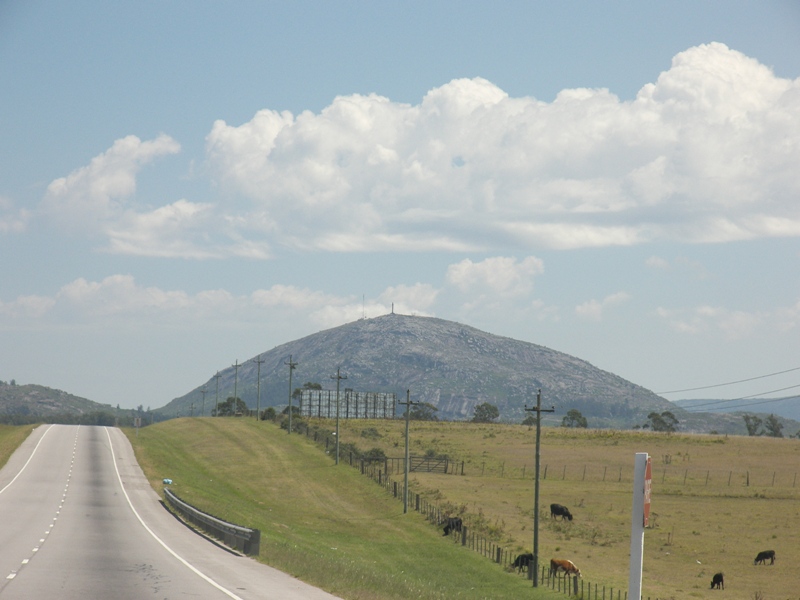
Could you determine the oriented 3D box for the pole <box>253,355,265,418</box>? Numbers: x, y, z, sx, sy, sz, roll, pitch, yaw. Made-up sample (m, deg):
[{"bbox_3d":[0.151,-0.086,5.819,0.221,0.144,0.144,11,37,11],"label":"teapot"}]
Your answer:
[{"bbox_3d":[-20.307,12.690,465.000,1.600,9.350,0.280,1,-2,-5],"label":"pole"}]

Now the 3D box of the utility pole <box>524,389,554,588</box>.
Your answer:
[{"bbox_3d":[7.352,10.087,173.000,1.600,10.500,0.280,1,-2,-5],"label":"utility pole"}]

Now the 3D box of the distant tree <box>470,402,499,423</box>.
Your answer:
[{"bbox_3d":[15.148,20.373,580.000,5.100,3.900,4.800,1,-2,-5],"label":"distant tree"}]

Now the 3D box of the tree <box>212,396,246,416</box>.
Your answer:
[{"bbox_3d":[-34.678,22.286,660.000,7.200,4.800,6.500,1,-2,-5],"label":"tree"}]

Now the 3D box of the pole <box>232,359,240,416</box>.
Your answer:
[{"bbox_3d":[-27.136,14.589,537.000,1.600,9.350,0.280,1,-2,-5],"label":"pole"}]

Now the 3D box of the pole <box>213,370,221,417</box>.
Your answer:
[{"bbox_3d":[-34.746,18.182,616.000,1.600,9.350,0.280,1,-2,-5],"label":"pole"}]

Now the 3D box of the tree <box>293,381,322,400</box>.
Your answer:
[{"bbox_3d":[-15.581,16.844,545.000,5.200,6.200,5.000,1,-2,-5],"label":"tree"}]

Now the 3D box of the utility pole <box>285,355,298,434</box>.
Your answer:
[{"bbox_3d":[-13.040,11.304,386.000,1.600,9.350,0.300,1,-2,-5],"label":"utility pole"}]

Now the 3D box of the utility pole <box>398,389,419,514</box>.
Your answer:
[{"bbox_3d":[0.551,11.455,244.000,1.600,9.350,0.280,1,-2,-5],"label":"utility pole"}]

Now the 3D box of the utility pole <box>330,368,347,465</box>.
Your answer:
[{"bbox_3d":[-5.969,11.285,313.000,1.600,9.350,0.280,1,-2,-5],"label":"utility pole"}]

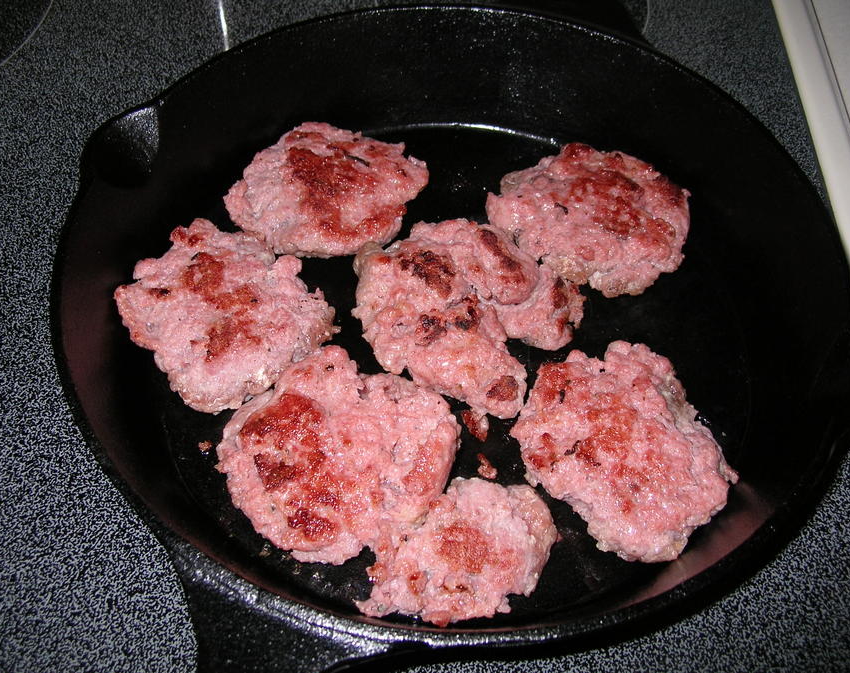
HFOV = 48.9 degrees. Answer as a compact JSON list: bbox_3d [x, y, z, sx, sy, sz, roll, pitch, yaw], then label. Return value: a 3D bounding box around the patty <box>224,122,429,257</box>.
[{"bbox_3d":[-0.046,-0.068,0.436,0.081,0.016,0.084,1,55,-1],"label":"patty"}]

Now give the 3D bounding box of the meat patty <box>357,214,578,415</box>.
[{"bbox_3d":[0.015,-0.016,0.401,0.100,0.017,0.092,30,60,18],"label":"meat patty"}]

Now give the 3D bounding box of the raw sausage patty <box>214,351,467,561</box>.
[{"bbox_3d":[-0.033,0.043,0.359,0.083,0.015,0.084,1,55,-1],"label":"raw sausage patty"}]

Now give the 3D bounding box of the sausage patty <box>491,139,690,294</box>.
[{"bbox_3d":[0.081,-0.056,0.431,0.086,0.015,0.088,1,55,-1],"label":"sausage patty"}]

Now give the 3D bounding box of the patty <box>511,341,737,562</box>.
[{"bbox_3d":[0.079,0.041,0.364,0.082,0.015,0.086,-36,63,-23],"label":"patty"}]

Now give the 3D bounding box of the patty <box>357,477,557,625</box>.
[{"bbox_3d":[0.014,0.076,0.338,0.067,0.014,0.057,7,55,3],"label":"patty"}]

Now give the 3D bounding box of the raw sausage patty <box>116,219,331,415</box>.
[{"bbox_3d":[-0.086,-0.015,0.398,0.078,0.016,0.096,-35,63,-23],"label":"raw sausage patty"}]

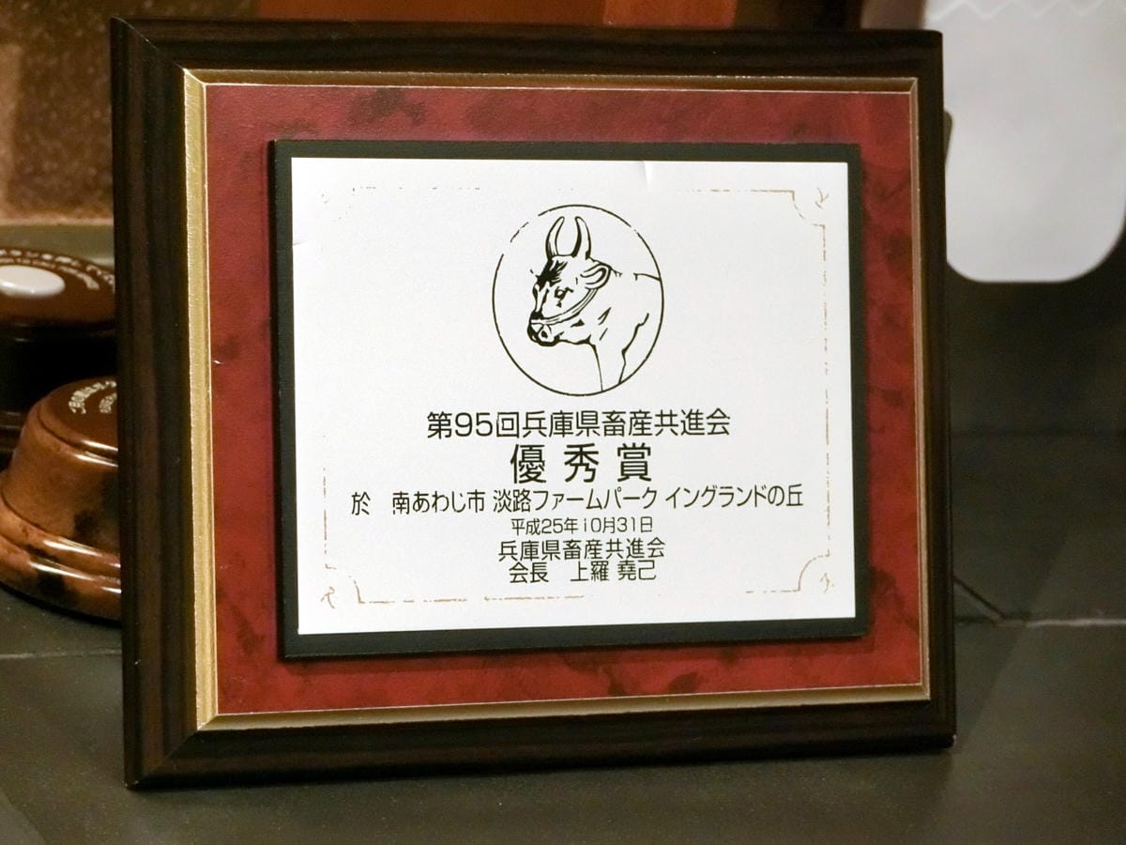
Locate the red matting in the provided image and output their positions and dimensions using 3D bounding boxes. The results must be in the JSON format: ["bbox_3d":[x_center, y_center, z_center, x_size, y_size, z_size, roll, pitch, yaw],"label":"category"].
[{"bbox_3d":[0.003,-0.008,1.577,0.225,0.177,0.008,-1,0,-25],"label":"red matting"}]

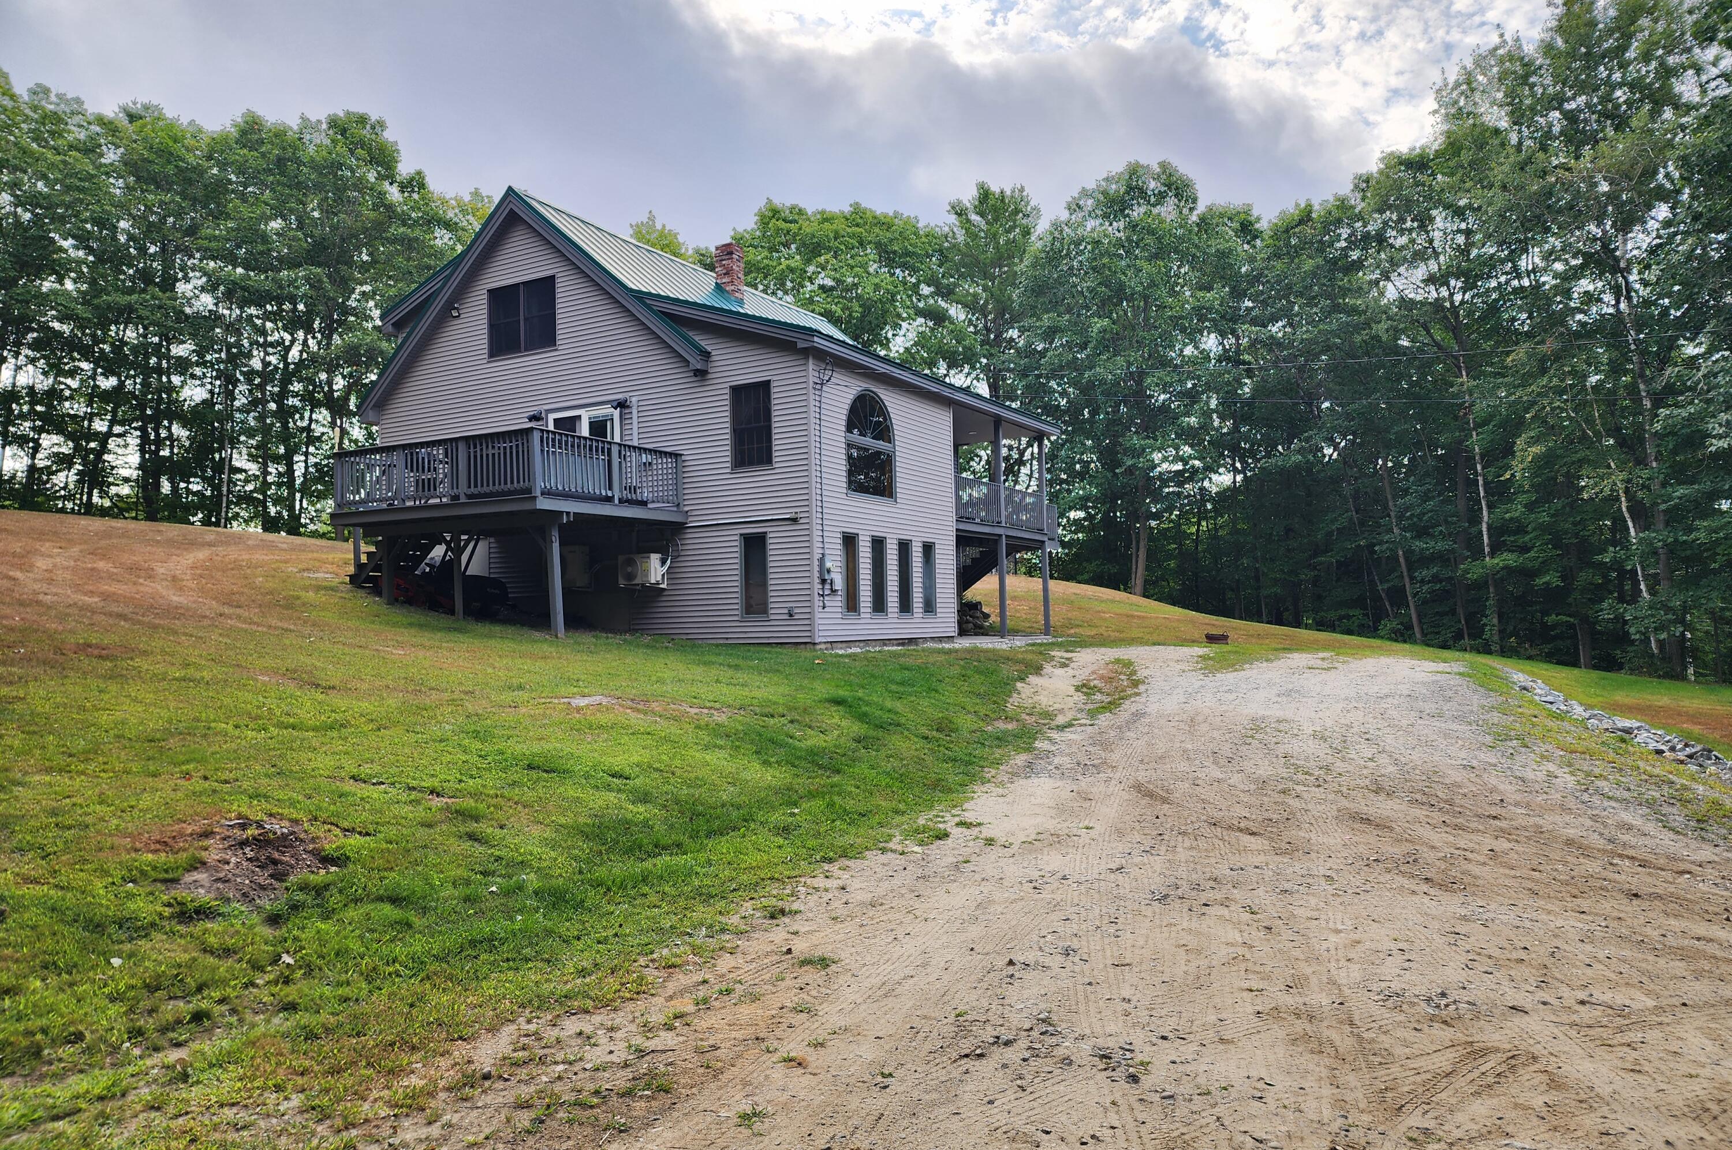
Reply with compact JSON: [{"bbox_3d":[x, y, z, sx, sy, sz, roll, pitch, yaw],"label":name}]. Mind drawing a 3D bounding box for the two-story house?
[{"bbox_3d":[-3.592,-3.101,26.185,11.570,9.310,15.560,-2,-2,29],"label":"two-story house"}]

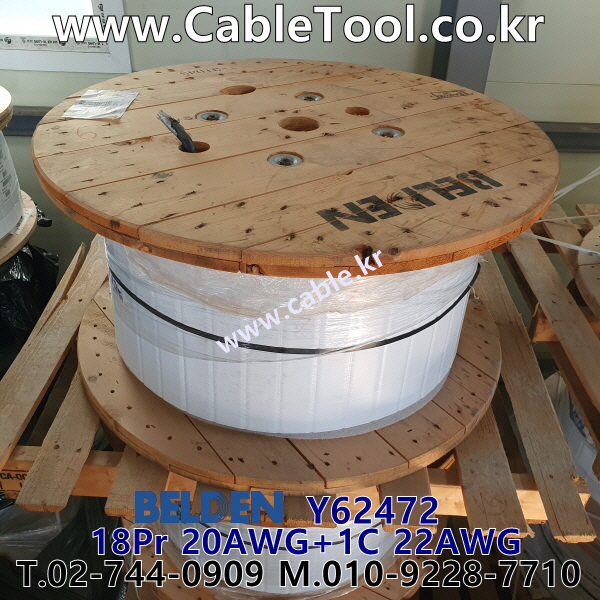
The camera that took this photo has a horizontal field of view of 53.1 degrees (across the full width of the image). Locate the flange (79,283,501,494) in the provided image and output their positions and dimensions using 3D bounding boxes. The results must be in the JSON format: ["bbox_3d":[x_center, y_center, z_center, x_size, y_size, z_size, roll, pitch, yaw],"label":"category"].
[{"bbox_3d":[-0.020,0.043,1.363,0.918,0.039,0.918,3,36,0],"label":"flange"}]

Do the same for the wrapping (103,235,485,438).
[{"bbox_3d":[-0.011,-0.137,1.233,0.735,0.390,0.735,3,36,0],"label":"wrapping"}]

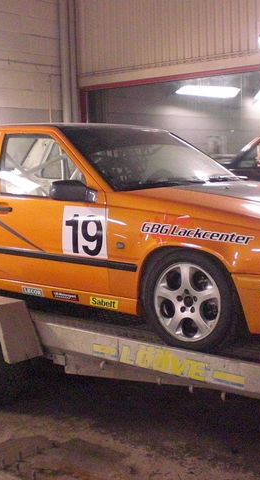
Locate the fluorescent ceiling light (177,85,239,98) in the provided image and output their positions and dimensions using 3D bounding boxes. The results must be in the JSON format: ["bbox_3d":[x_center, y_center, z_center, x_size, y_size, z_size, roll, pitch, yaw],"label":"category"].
[{"bbox_3d":[1.216,-2.267,10.149,0.160,0.110,1.520,5,9,41],"label":"fluorescent ceiling light"}]

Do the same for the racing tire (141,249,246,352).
[{"bbox_3d":[0.380,0.328,3.726,0.615,0.615,0.210,4,9,38],"label":"racing tire"}]

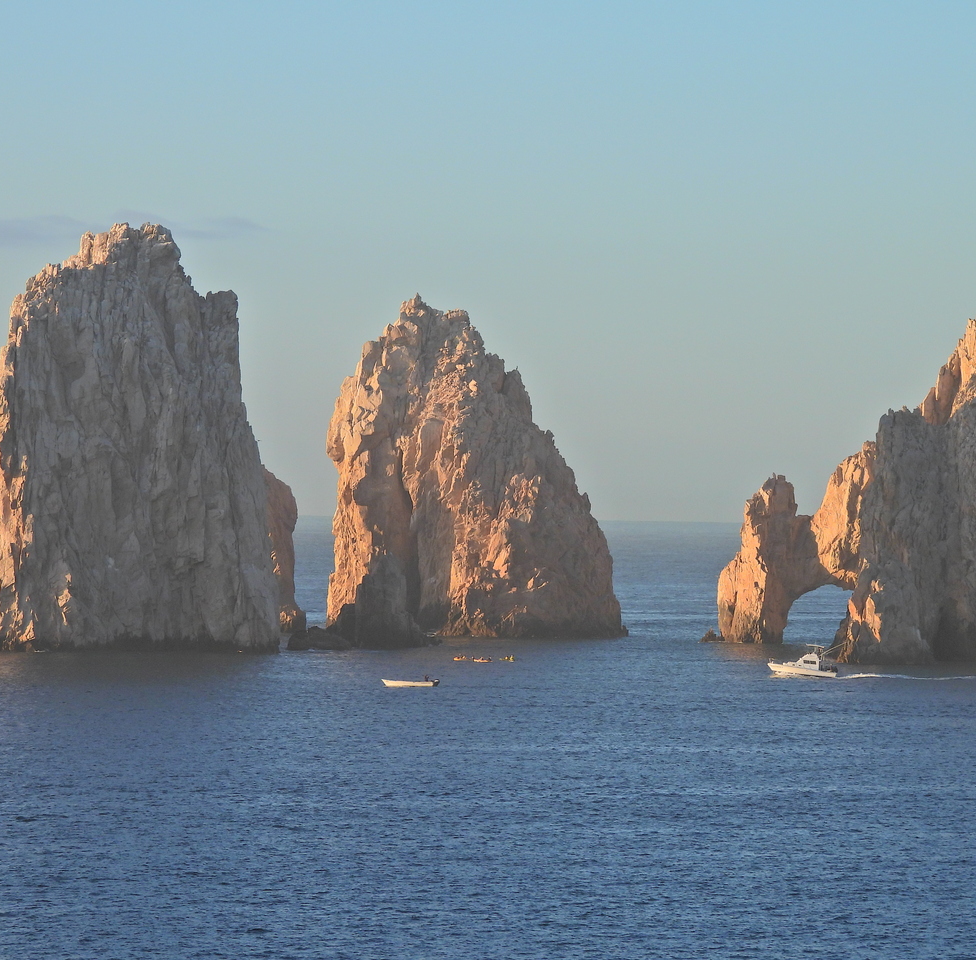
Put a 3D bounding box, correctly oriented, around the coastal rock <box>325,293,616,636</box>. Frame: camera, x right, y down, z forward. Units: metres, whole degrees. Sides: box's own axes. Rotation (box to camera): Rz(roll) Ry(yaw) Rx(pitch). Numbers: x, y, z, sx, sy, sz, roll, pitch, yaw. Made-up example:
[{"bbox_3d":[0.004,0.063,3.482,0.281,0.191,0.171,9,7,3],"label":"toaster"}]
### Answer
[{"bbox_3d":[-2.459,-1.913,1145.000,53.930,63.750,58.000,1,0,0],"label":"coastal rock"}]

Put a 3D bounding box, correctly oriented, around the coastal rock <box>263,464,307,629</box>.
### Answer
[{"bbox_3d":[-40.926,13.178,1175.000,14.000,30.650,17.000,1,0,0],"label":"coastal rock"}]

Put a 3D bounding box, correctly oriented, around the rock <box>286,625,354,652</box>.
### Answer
[{"bbox_3d":[-28.145,26.642,1050.000,11.690,4.340,8.500,1,0,0],"label":"rock"}]

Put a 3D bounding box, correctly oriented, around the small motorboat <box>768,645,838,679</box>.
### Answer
[{"bbox_3d":[46.426,26.708,925.000,10.200,5.000,3.500,1,0,-2],"label":"small motorboat"}]

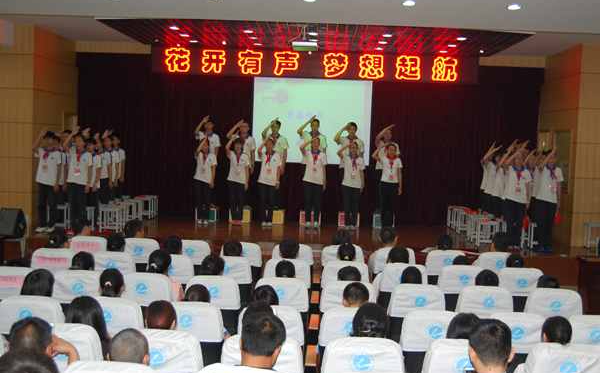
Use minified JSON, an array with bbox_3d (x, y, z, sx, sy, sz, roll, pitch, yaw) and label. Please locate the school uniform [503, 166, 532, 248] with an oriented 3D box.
[{"bbox_3d":[3.395,0.312,11.699,0.430,1.260,0.270,2,3,2],"label":"school uniform"}]

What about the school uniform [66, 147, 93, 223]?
[{"bbox_3d":[-3.420,0.031,11.624,0.410,1.252,0.270,2,3,2],"label":"school uniform"}]

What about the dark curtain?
[{"bbox_3d":[0.181,-0.883,14.300,8.850,3.030,0.200,2,3,1],"label":"dark curtain"}]

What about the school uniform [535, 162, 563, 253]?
[{"bbox_3d":[3.828,0.339,11.545,0.430,1.305,0.270,2,3,2],"label":"school uniform"}]

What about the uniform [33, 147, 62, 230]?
[{"bbox_3d":[-3.859,0.015,11.500,0.400,1.230,0.270,2,3,1],"label":"uniform"}]

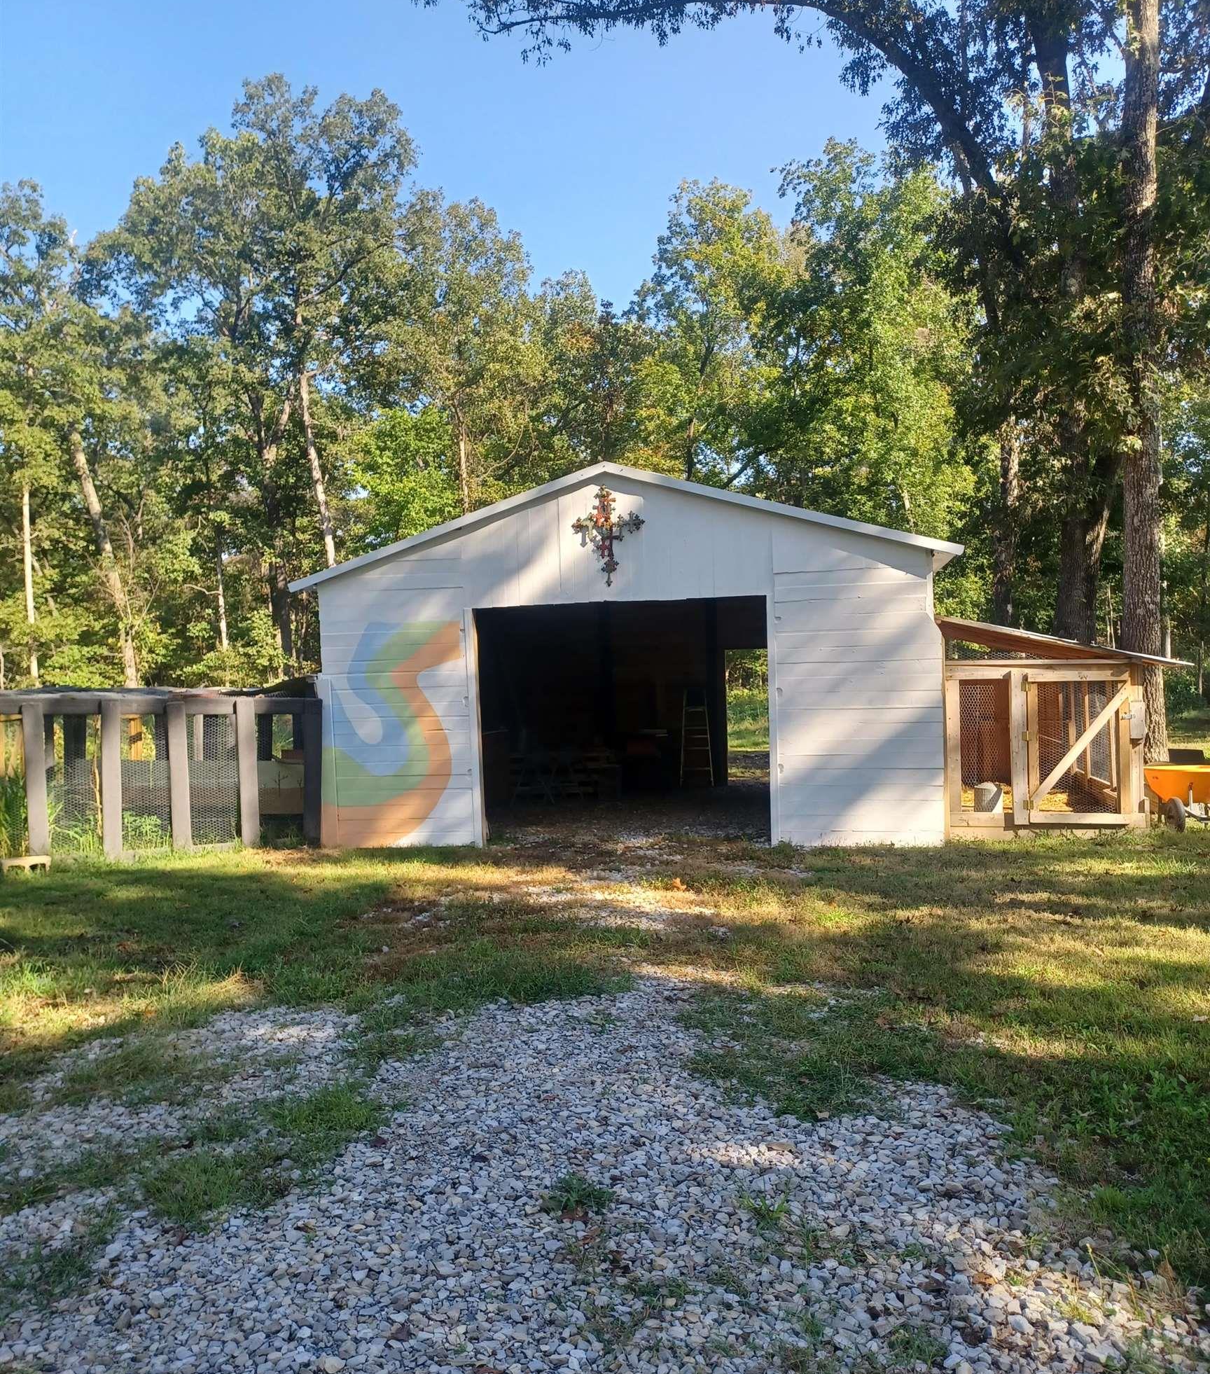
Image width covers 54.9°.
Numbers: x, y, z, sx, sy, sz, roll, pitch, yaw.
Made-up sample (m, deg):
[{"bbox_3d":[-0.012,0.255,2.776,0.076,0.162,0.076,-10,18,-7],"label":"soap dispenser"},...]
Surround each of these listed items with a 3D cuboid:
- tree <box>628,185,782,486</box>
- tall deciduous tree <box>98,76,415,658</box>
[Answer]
[{"bbox_3d":[3.136,-6.566,33.074,4.391,15.611,4.391,-1,1,10],"label":"tree"},{"bbox_3d":[-9.051,-7.334,31.085,8.417,17.835,8.417,-1,1,10],"label":"tall deciduous tree"}]

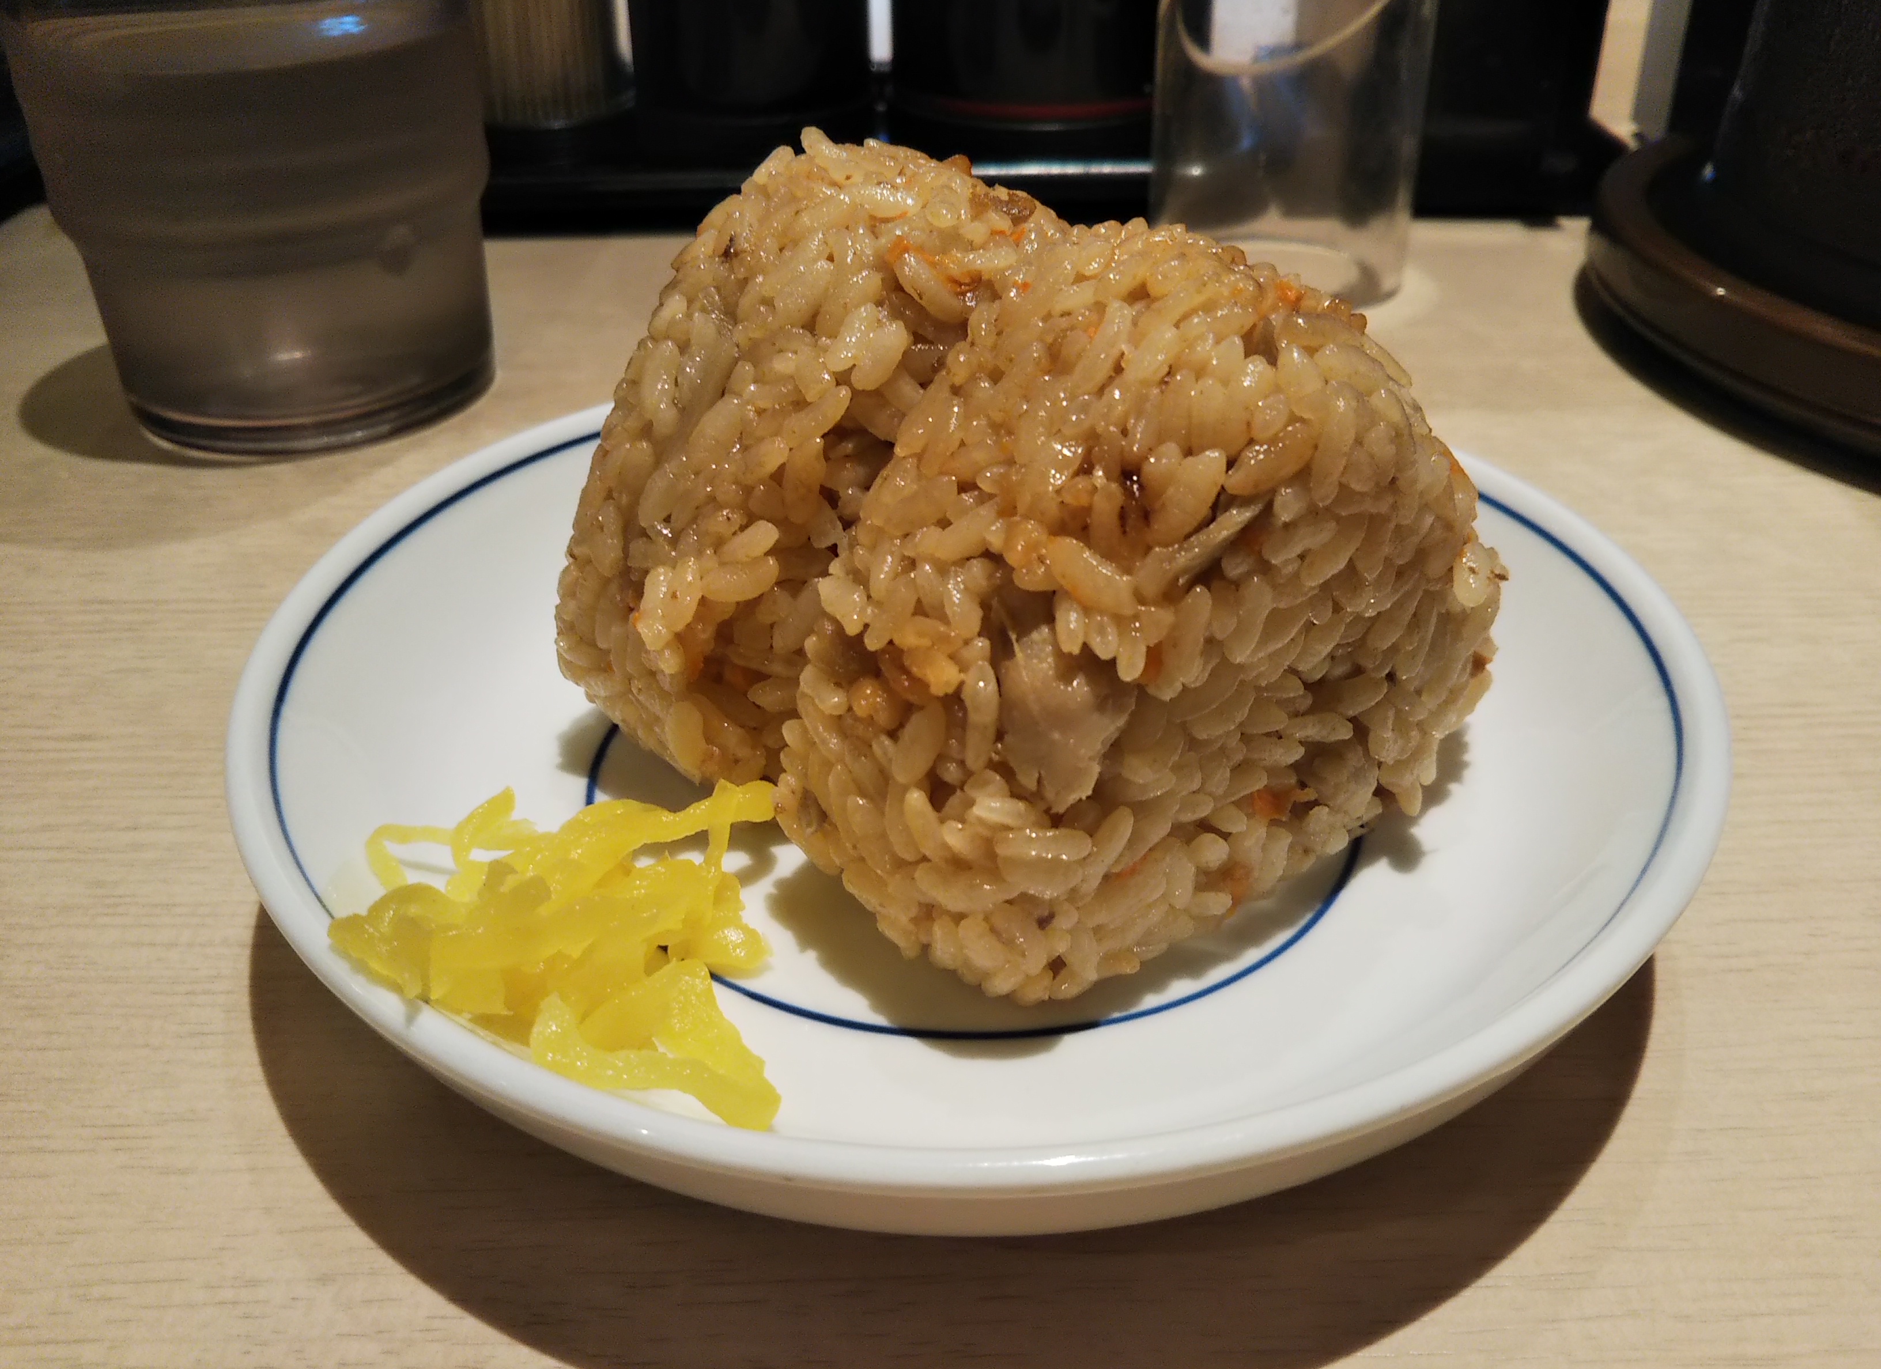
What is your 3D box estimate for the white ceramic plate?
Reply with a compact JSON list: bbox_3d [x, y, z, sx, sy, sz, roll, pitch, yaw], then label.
[{"bbox_3d":[0.003,0.004,0.182,0.152,0.030,0.152,0,32,0],"label":"white ceramic plate"}]

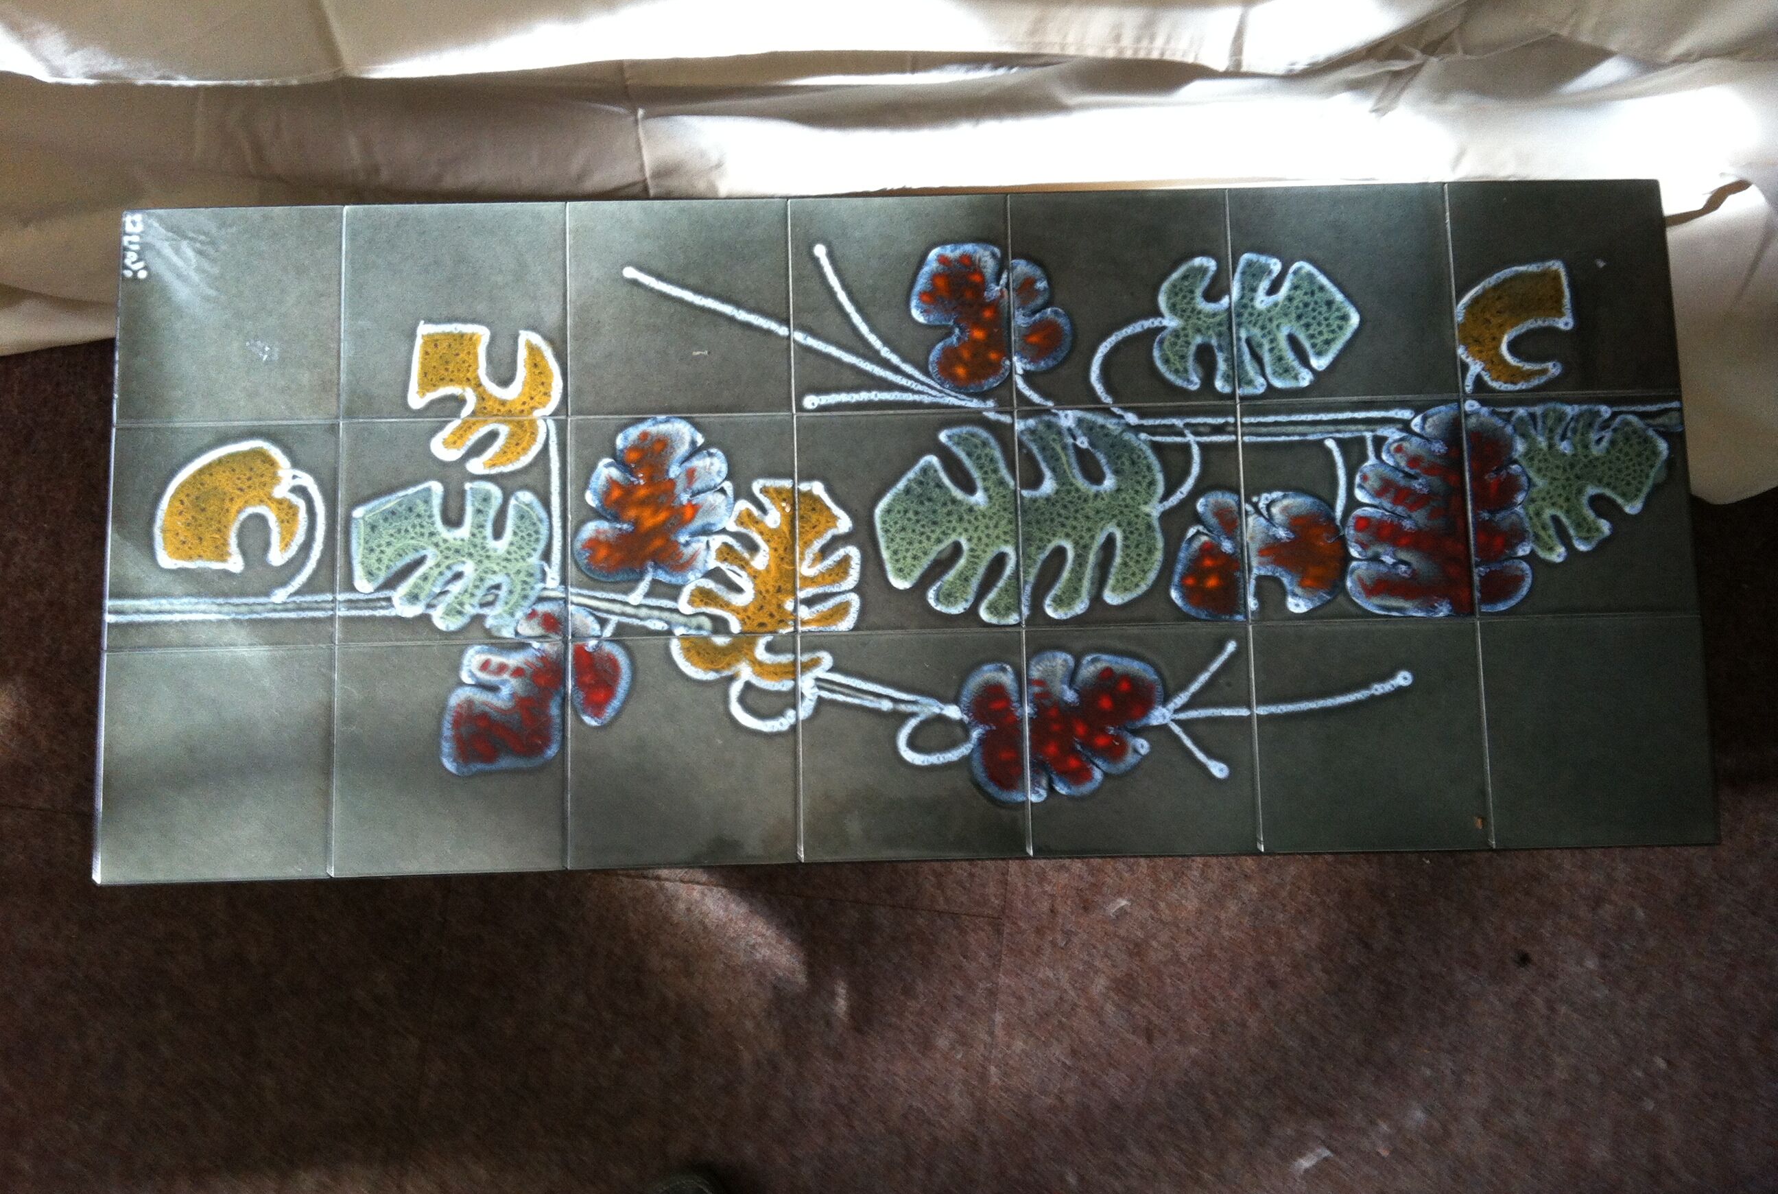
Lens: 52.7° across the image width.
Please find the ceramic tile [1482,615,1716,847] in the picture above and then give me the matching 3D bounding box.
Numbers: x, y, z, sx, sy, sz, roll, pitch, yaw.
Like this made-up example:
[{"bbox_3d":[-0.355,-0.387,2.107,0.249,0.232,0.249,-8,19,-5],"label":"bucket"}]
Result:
[{"bbox_3d":[0.466,0.088,1.183,0.150,0.010,0.150,-1,81,-1],"label":"ceramic tile"}]

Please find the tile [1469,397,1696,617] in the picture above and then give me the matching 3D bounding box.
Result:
[{"bbox_3d":[0.462,-0.061,1.205,0.150,0.010,0.150,-1,82,-1],"label":"tile"}]

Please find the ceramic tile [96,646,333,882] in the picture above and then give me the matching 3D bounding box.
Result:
[{"bbox_3d":[-0.434,0.108,1.168,0.150,0.010,0.150,-1,82,-1],"label":"ceramic tile"}]

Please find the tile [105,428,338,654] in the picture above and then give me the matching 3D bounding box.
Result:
[{"bbox_3d":[-0.438,-0.040,1.189,0.150,0.010,0.150,-1,82,-1],"label":"tile"}]

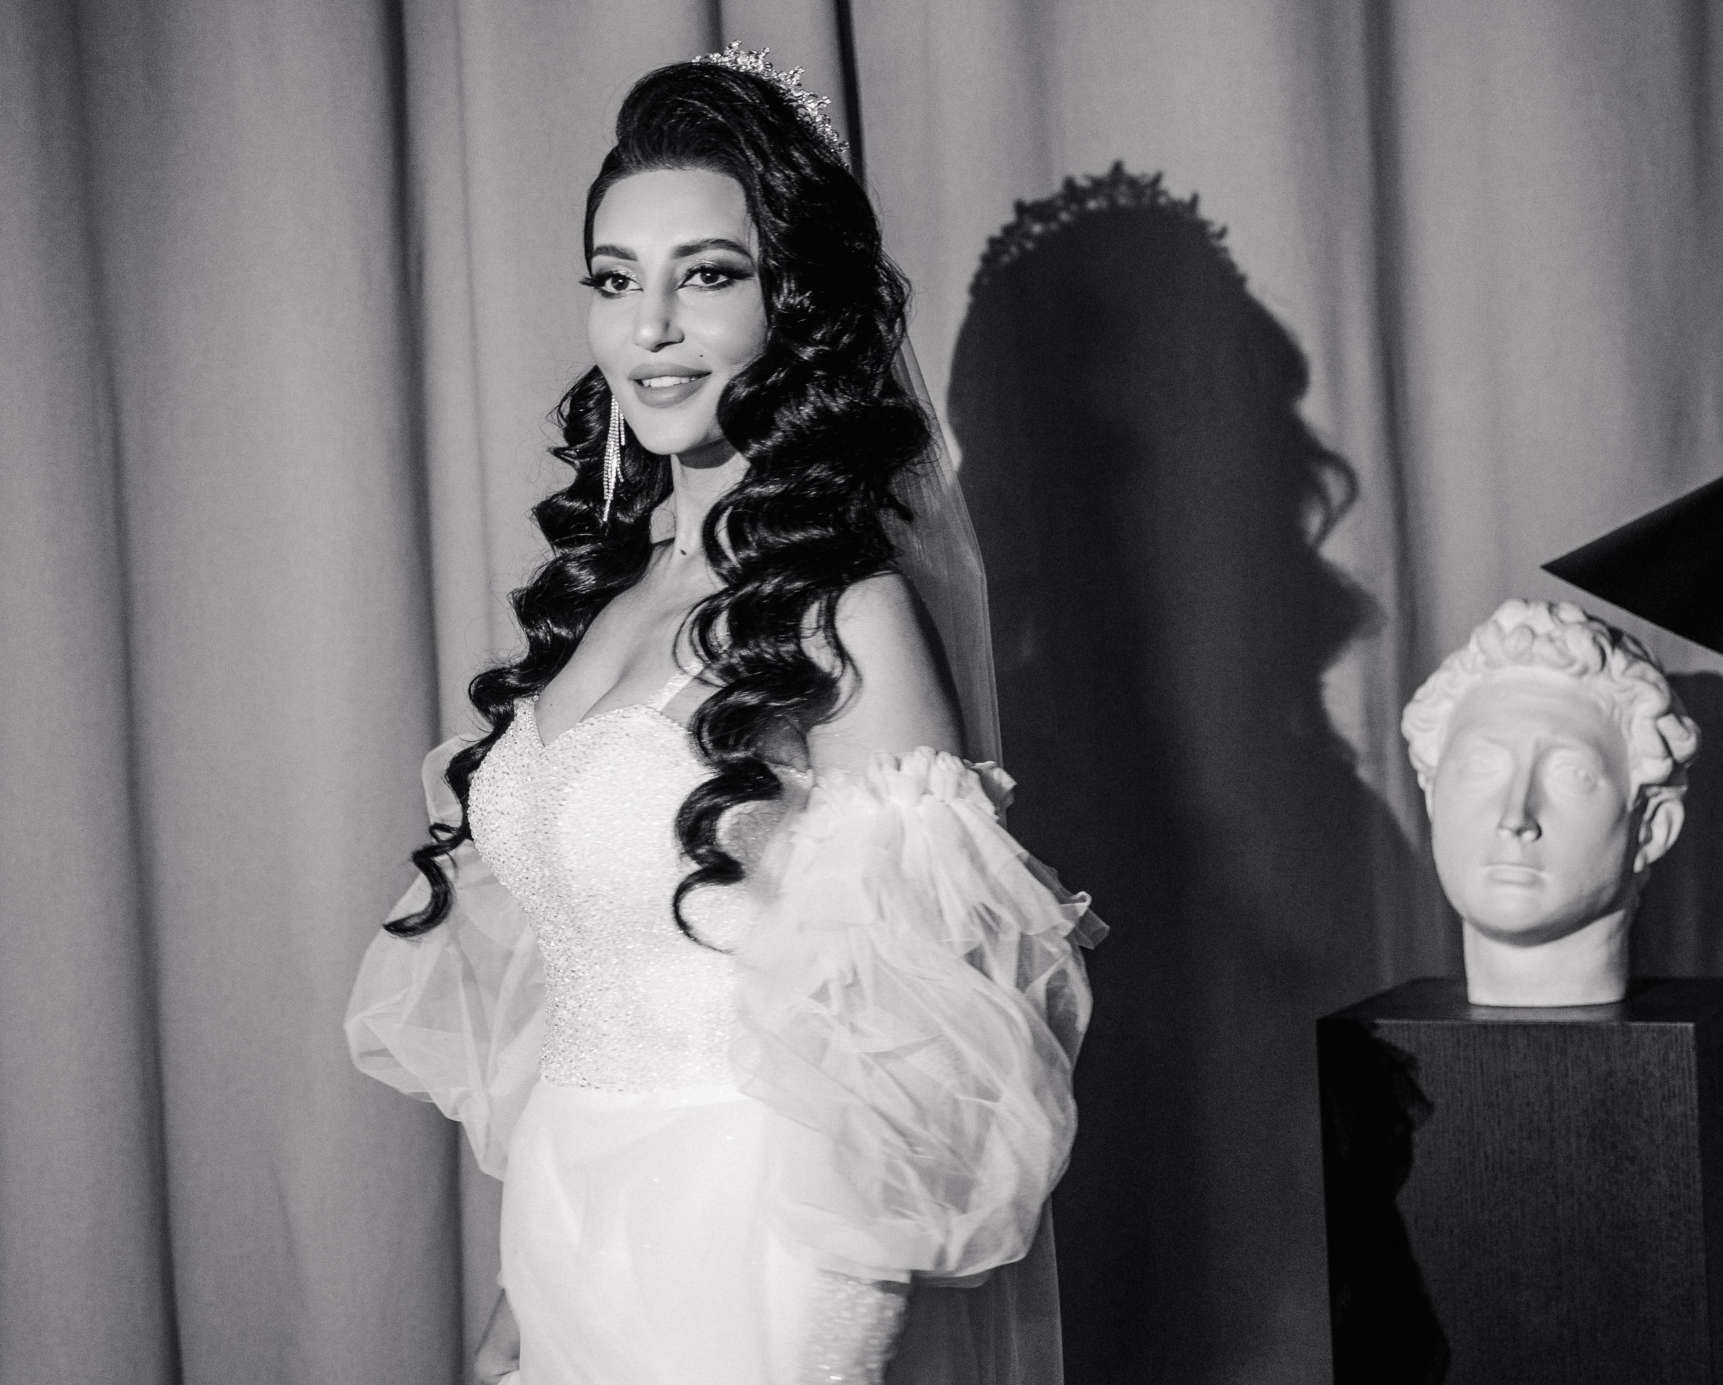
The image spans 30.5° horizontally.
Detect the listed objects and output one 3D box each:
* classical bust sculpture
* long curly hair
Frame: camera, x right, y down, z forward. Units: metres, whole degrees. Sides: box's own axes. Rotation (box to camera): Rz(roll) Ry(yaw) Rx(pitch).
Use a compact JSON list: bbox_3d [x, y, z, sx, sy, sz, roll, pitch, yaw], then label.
[{"bbox_3d":[0.557,0.086,2.570,0.232,0.328,0.260,-2,1,28],"label":"classical bust sculpture"},{"bbox_3d":[-0.119,-0.126,1.955,0.300,0.535,0.290,-2,1,37],"label":"long curly hair"}]

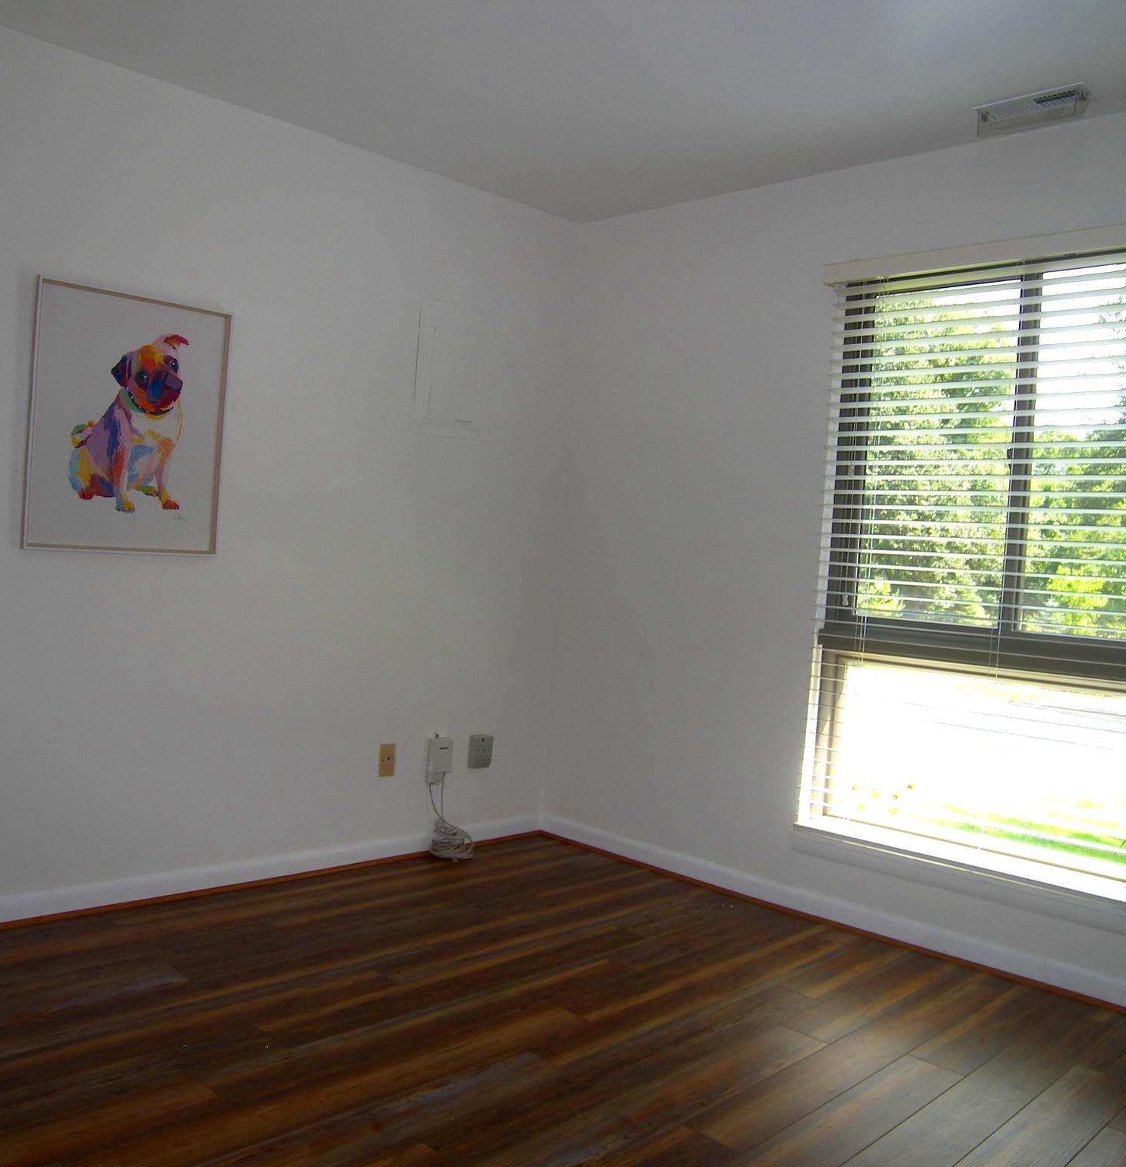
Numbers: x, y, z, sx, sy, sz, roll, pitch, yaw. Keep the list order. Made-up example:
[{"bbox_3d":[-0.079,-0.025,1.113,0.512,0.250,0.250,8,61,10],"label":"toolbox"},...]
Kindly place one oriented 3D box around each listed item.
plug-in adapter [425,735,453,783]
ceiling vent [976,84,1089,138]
[{"bbox_3d":[-0.449,0.641,4.095,0.082,0.165,0.045,2,3,-45],"label":"plug-in adapter"},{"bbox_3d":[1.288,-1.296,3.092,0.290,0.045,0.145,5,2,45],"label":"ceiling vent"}]

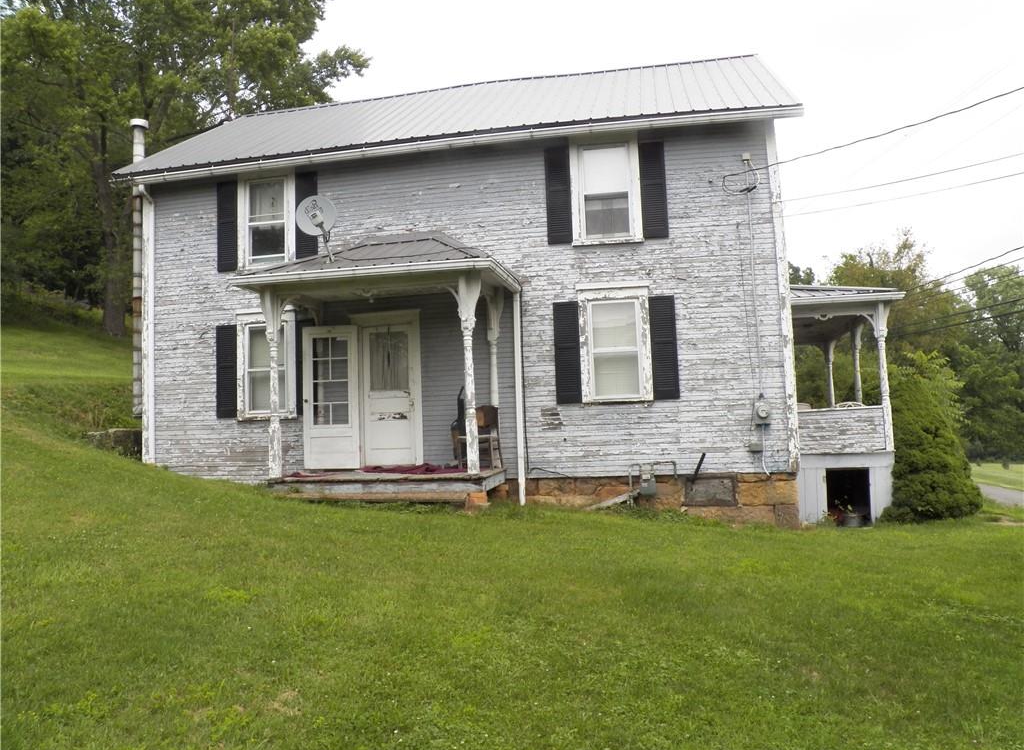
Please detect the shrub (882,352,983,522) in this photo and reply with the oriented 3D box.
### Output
[{"bbox_3d":[5.760,0.841,11.490,1.300,2.280,1.300,-3,-5,10],"label":"shrub"}]

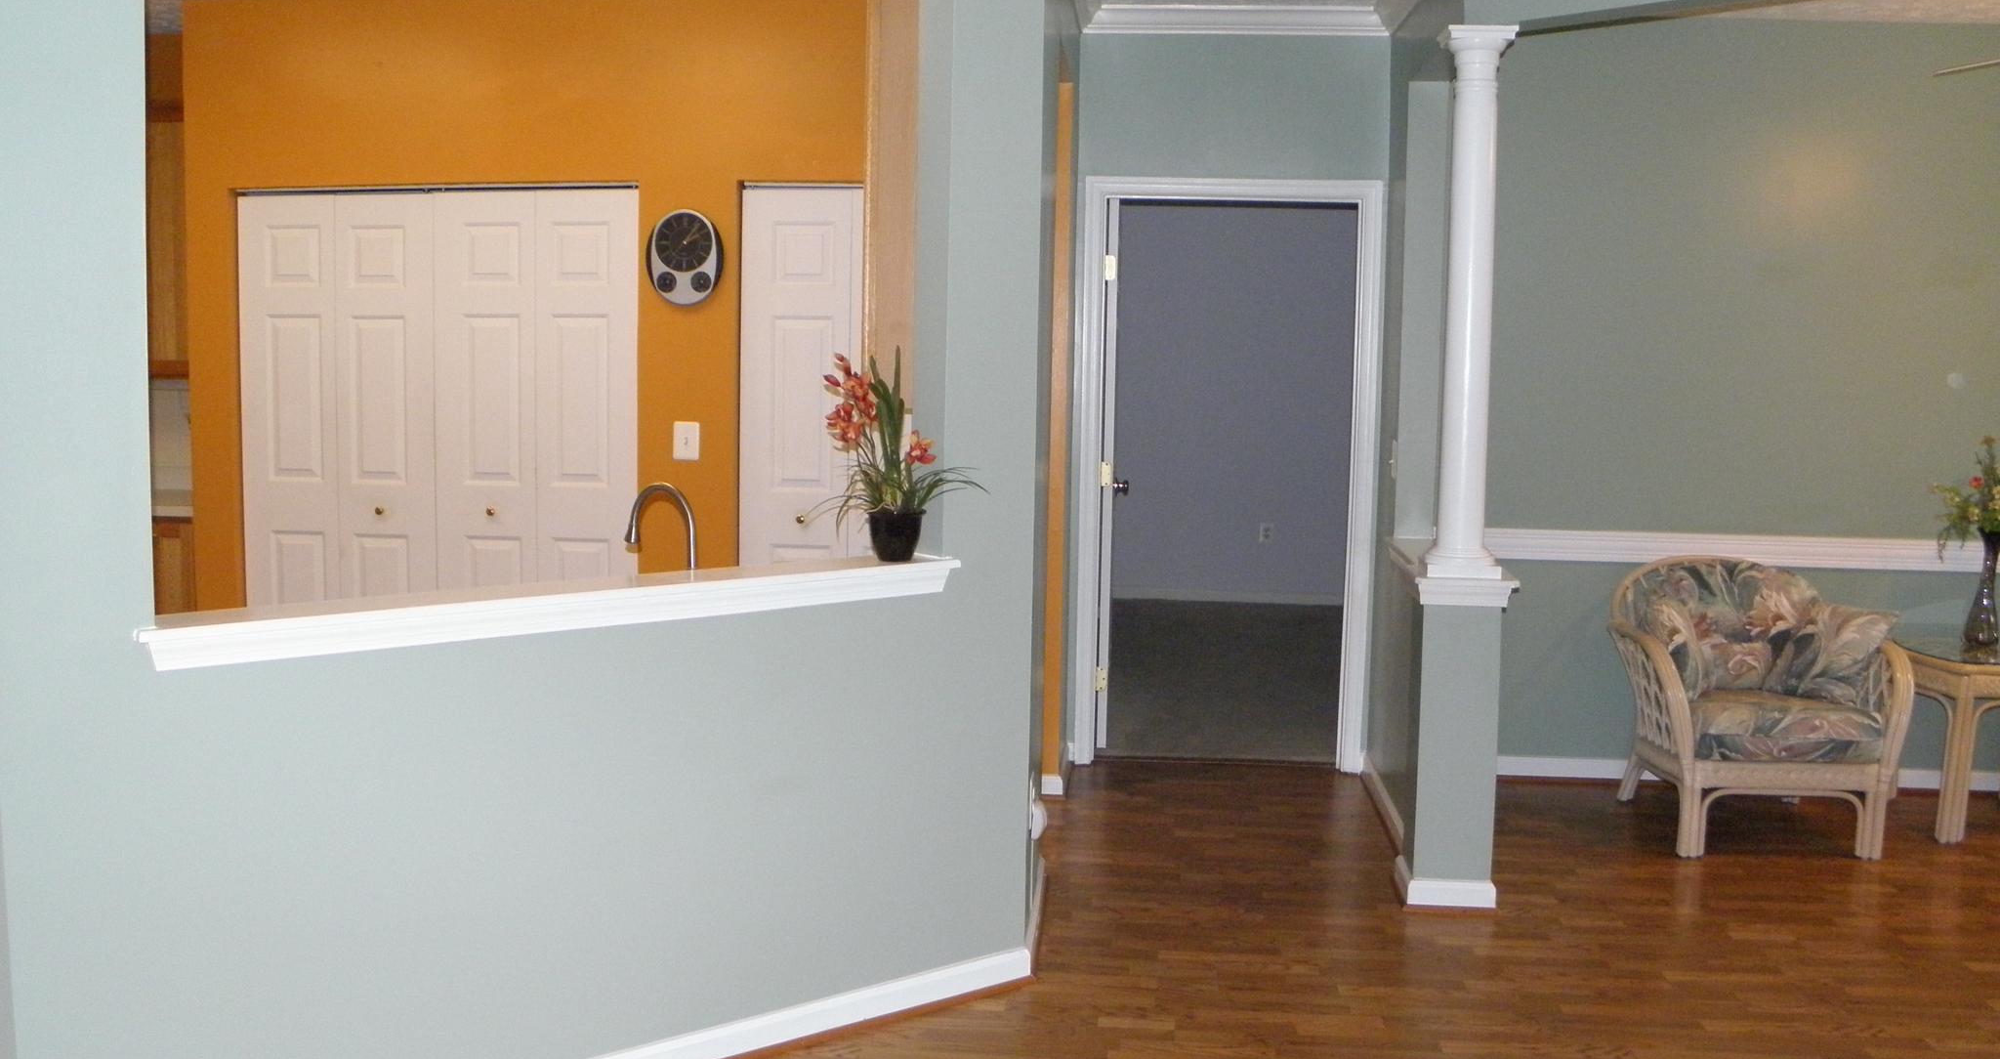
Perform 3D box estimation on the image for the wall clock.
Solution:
[{"bbox_3d":[-1.069,-0.920,5.461,0.268,0.322,0.050,2,7,10],"label":"wall clock"}]

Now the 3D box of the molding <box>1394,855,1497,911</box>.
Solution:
[{"bbox_3d":[1.263,0.993,4.585,0.243,0.074,0.236,2,7,5],"label":"molding"}]

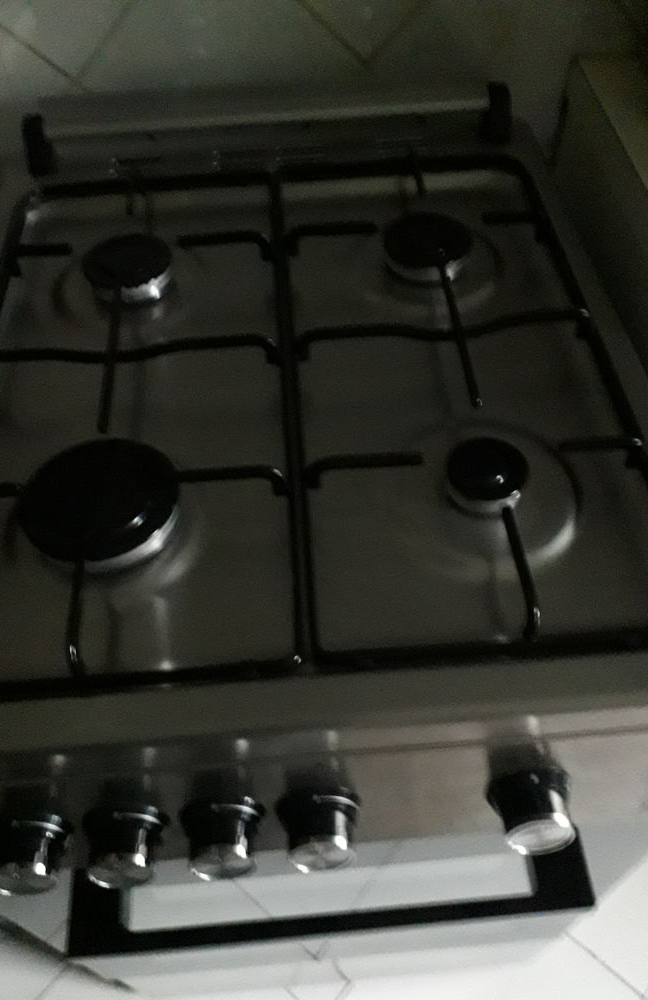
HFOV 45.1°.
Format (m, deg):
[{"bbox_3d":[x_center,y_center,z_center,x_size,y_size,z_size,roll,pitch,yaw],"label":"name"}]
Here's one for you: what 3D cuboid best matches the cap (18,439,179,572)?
[{"bbox_3d":[-0.135,0.002,0.478,0.095,0.019,0.095,-1,53,1],"label":"cap"}]

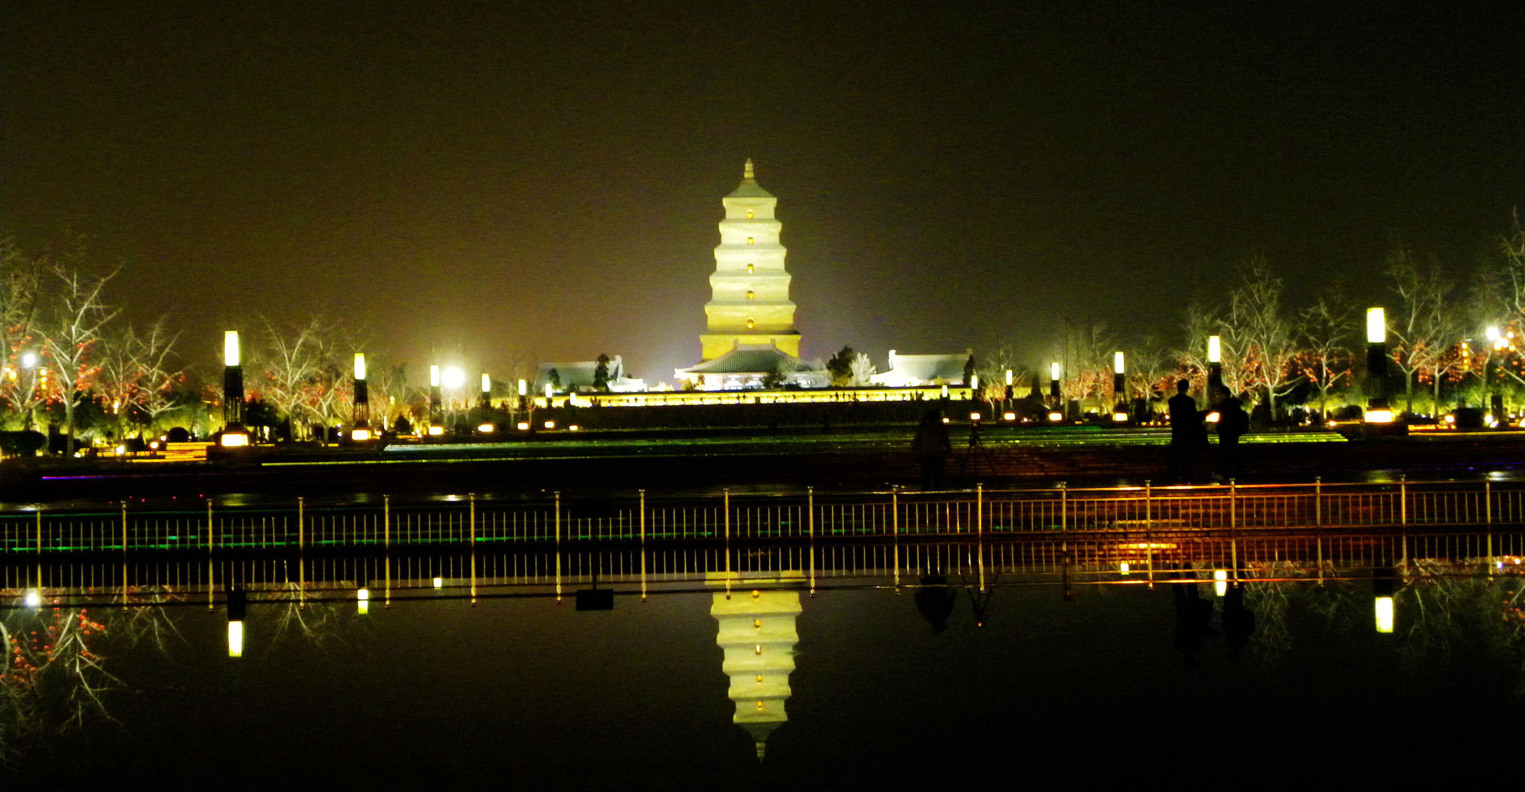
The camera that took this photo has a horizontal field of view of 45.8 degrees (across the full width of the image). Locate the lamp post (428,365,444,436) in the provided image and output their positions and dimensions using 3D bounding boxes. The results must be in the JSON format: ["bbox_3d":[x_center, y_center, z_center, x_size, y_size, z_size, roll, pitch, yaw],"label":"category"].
[{"bbox_3d":[-25.970,0.355,143.700,1.080,5.550,1.080,-1,-2,-1],"label":"lamp post"}]

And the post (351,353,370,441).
[{"bbox_3d":[-25.533,0.057,114.700,1.080,5.550,1.080,-1,-2,-1],"label":"post"}]

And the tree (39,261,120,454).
[{"bbox_3d":[-29.884,-1.667,79.000,3.543,8.389,3.437,-1,-2,-1],"label":"tree"}]

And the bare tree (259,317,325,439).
[{"bbox_3d":[-31.369,-1.152,120.400,4.368,8.100,4.237,-1,-2,-1],"label":"bare tree"}]

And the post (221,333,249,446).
[{"bbox_3d":[-25.070,-0.336,85.700,1.080,5.550,1.080,-1,-2,-1],"label":"post"}]

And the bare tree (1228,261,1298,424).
[{"bbox_3d":[33.394,-3.812,120.400,4.765,10.880,4.622,-1,-2,-1],"label":"bare tree"}]

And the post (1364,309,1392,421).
[{"bbox_3d":[29.434,-1.459,86.400,1.080,5.550,1.080,-1,-2,-1],"label":"post"}]

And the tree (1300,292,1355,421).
[{"bbox_3d":[43.503,-3.163,139.000,4.217,9.718,4.091,-1,-2,-1],"label":"tree"}]

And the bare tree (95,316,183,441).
[{"bbox_3d":[-41.781,-1.197,121.000,5.746,8.061,5.574,-1,-2,-1],"label":"bare tree"}]

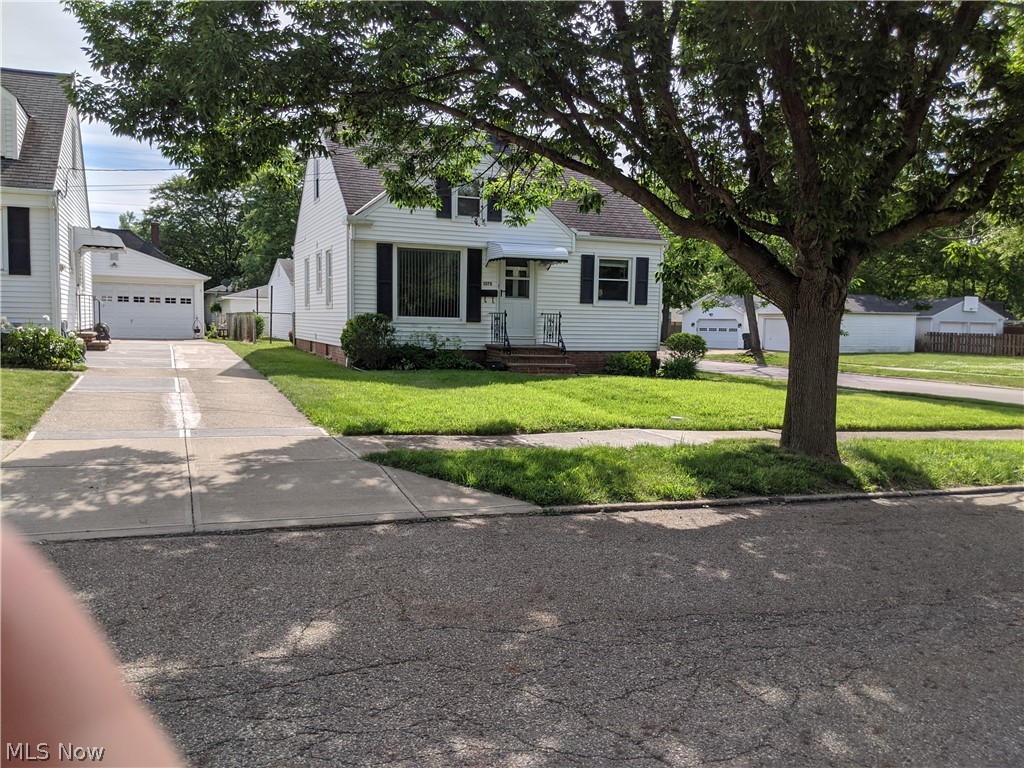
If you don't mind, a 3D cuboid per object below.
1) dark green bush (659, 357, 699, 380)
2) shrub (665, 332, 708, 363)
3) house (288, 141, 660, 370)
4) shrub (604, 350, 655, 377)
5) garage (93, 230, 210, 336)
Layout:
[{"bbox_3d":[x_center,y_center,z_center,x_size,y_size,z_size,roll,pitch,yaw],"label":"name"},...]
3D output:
[{"bbox_3d":[4.385,-0.444,20.981,1.030,0.600,0.950,-1,5,-23],"label":"dark green bush"},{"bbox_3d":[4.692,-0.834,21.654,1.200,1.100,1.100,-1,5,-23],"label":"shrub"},{"bbox_3d":[-1.368,-3.962,22.957,8.450,6.730,8.900,-1,5,-23],"label":"house"},{"bbox_3d":[3.013,-0.509,20.422,1.370,0.690,0.830,-1,5,-23],"label":"shrub"},{"bbox_3d":[-17.420,-4.028,35.448,7.000,3.810,6.700,-1,5,-23],"label":"garage"}]

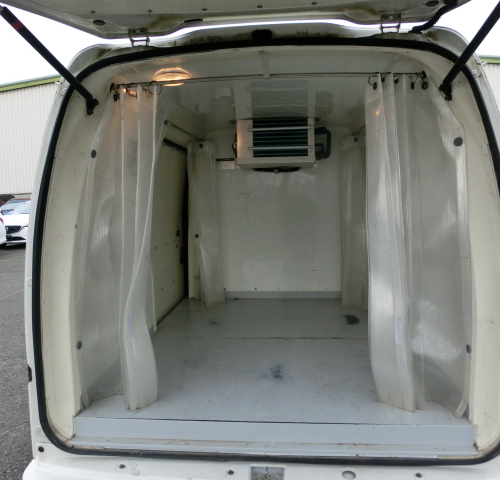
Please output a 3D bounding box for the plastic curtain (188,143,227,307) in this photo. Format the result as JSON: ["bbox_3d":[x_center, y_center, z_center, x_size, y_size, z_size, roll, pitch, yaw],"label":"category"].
[{"bbox_3d":[-0.293,-0.113,2.913,0.245,1.070,0.220,-1,6,5],"label":"plastic curtain"}]

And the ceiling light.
[{"bbox_3d":[-0.269,-0.564,1.542,0.132,0.034,0.132,-1,6,5],"label":"ceiling light"}]

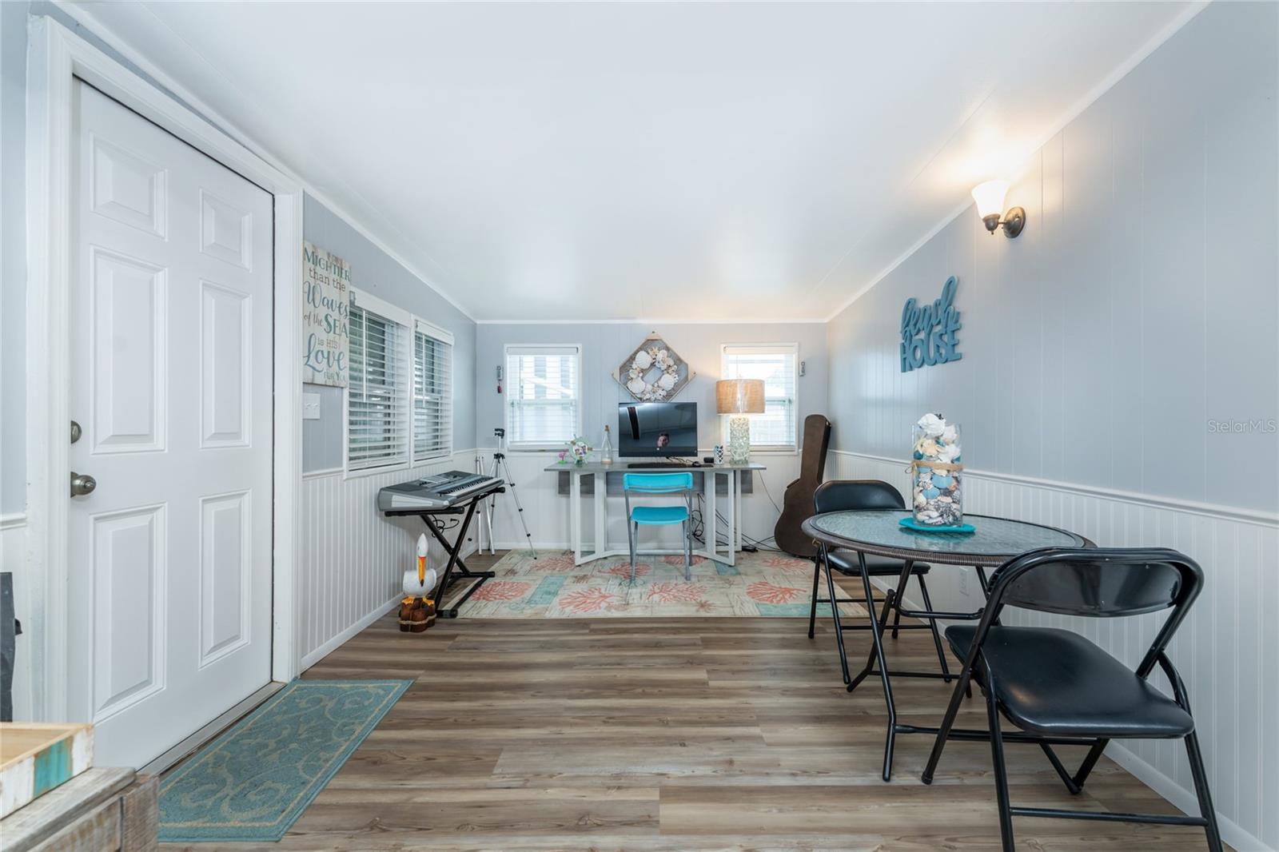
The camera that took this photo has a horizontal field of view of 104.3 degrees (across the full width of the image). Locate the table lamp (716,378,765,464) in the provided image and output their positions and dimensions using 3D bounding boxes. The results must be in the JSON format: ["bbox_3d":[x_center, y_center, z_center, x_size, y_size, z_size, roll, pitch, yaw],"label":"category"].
[{"bbox_3d":[0.822,-0.042,4.050,0.390,0.700,0.390,0,0,1],"label":"table lamp"}]

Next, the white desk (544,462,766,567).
[{"bbox_3d":[0.130,0.687,3.970,1.650,0.755,0.530,0,0,1],"label":"white desk"}]

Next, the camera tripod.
[{"bbox_3d":[-1.125,0.540,4.050,0.500,1.050,0.500,0,0,1],"label":"camera tripod"}]

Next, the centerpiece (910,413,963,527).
[{"bbox_3d":[1.075,0.155,1.797,0.156,0.397,0.156,0,0,2],"label":"centerpiece"}]

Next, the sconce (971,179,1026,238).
[{"bbox_3d":[1.470,-0.853,2.000,0.165,0.208,0.130,0,0,2],"label":"sconce"}]

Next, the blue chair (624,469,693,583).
[{"bbox_3d":[0.137,0.693,3.590,0.465,0.745,0.455,0,0,1],"label":"blue chair"}]

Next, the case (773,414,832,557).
[{"bbox_3d":[1.400,0.485,4.110,0.140,1.140,0.420,17,-9,-43],"label":"case"}]

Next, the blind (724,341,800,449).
[{"bbox_3d":[1.017,-0.238,4.200,0.620,0.890,0.060,0,0,2],"label":"blind"}]

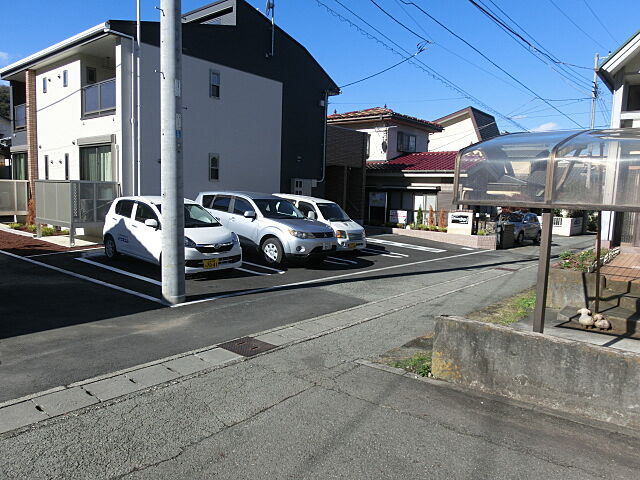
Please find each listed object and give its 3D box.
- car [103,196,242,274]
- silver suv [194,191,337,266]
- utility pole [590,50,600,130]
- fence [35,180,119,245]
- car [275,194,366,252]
[{"bbox_3d":[-3.095,-0.165,9.760,3.395,1.500,1.475,8,8,41],"label":"car"},{"bbox_3d":[-1.609,-0.465,12.710,4.620,1.680,1.800,8,8,39],"label":"silver suv"},{"bbox_3d":[19.015,-6.883,32.624,0.340,12.200,0.340,7,8,40],"label":"utility pole"},{"bbox_3d":[-6.911,-0.815,13.100,2.550,1.670,1.220,7,8,40],"label":"fence"},{"bbox_3d":[-0.190,-0.512,14.240,3.395,1.650,1.475,8,8,40],"label":"car"}]

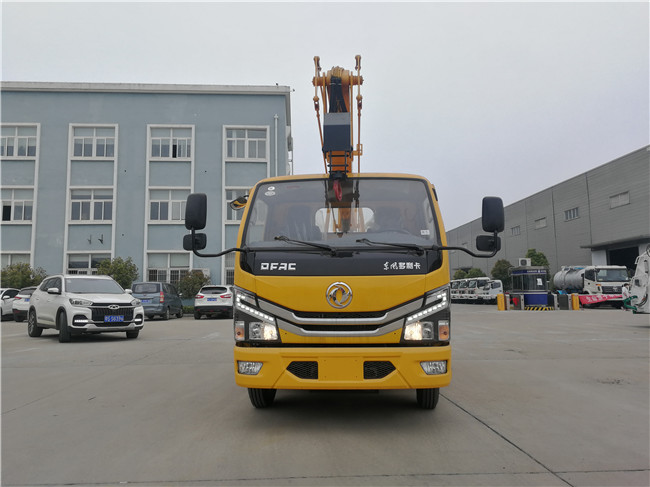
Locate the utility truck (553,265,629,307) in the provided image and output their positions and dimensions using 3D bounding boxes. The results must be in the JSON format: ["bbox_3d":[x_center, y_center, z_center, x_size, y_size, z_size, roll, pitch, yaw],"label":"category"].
[{"bbox_3d":[18.760,3.179,36.041,2.200,2.850,6.600,-1,-6,-1],"label":"utility truck"}]

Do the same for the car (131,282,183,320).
[{"bbox_3d":[-8.813,3.075,27.038,1.670,1.840,4.450,0,-6,-3],"label":"car"}]

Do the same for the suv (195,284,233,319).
[{"bbox_3d":[-5.622,3.130,27.028,1.810,1.650,4.450,0,-6,-3],"label":"suv"}]

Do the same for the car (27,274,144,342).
[{"bbox_3d":[-6.660,1.710,13.886,1.880,1.740,4.700,5,-8,-43],"label":"car"}]

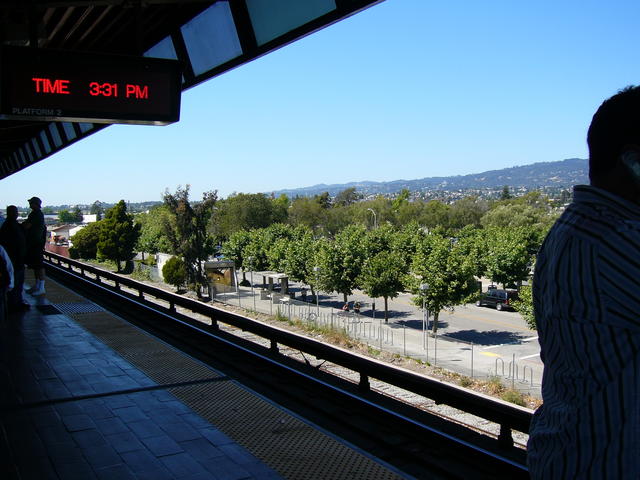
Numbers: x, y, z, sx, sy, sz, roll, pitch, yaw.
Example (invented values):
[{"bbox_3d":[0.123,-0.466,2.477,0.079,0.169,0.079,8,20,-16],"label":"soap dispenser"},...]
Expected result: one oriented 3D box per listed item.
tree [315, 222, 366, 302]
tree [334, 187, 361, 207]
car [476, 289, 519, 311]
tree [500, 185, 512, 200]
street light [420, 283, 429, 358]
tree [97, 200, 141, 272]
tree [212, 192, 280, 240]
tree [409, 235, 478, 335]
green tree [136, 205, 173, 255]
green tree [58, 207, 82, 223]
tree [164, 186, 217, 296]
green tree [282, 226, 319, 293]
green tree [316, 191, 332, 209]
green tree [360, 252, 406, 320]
[{"bbox_3d":[1.900,2.423,56.718,4.270,7.550,4.270,-1,3,2],"label":"tree"},{"bbox_3d":[8.957,-9.948,210.111,8.700,14.810,8.700,-1,3,2],"label":"tree"},{"bbox_3d":[15.428,5.050,56.233,1.820,1.700,4.500,-3,4,-26],"label":"car"},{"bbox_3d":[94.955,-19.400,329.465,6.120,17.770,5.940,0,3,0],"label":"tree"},{"bbox_3d":[6.604,4.863,40.896,0.500,4.210,0.500,-1,3,9],"label":"street light"},{"bbox_3d":[-29.643,-0.504,95.356,6.500,10.620,6.500,-2,3,-17],"label":"tree"},{"bbox_3d":[-15.898,-3.917,139.963,14.710,12.710,14.270,0,3,0],"label":"tree"},{"bbox_3d":[8.704,3.033,45.607,4.910,7.130,4.770,0,3,0],"label":"tree"},{"bbox_3d":[-28.885,-1.315,113.625,6.670,9.830,6.470,0,3,0],"label":"green tree"},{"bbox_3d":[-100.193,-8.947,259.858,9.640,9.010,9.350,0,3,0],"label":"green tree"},{"bbox_3d":[-13.495,0.253,67.574,5.460,11.420,5.460,-2,3,-11],"label":"tree"},{"bbox_3d":[-1.838,2.324,60.982,3.380,7.190,3.280,0,3,0],"label":"green tree"},{"bbox_3d":[1.409,-8.218,195.151,5.500,13.390,5.500,-1,3,0],"label":"green tree"},{"bbox_3d":[4.911,3.640,50.758,3.770,5.640,3.770,-1,3,6],"label":"green tree"}]

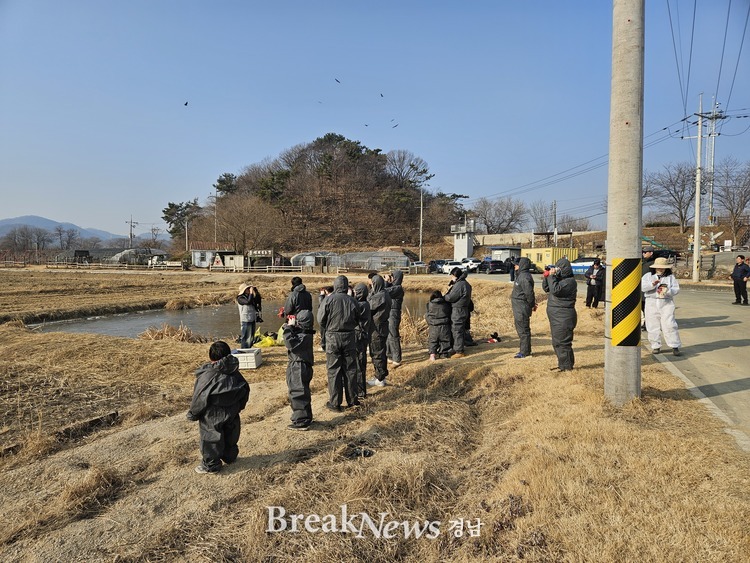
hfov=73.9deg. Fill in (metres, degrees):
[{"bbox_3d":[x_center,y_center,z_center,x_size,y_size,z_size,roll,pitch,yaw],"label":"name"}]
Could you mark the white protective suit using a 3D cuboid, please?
[{"bbox_3d":[4.733,0.480,8.250,0.640,1.320,0.420,1,3,25],"label":"white protective suit"}]

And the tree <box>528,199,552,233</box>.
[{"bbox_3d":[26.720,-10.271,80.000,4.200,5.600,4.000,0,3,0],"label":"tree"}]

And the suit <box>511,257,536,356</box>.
[{"bbox_3d":[2.502,0.418,8.400,0.440,1.660,0.520,0,3,3],"label":"suit"}]

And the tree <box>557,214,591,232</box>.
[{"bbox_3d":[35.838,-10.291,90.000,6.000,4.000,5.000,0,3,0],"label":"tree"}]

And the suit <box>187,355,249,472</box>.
[{"bbox_3d":[-1.402,1.160,4.450,0.520,1.040,0.400,-3,4,-42],"label":"suit"}]

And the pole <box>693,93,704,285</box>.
[{"bbox_3d":[20.461,-5.877,31.500,0.450,11.800,0.450,0,3,0],"label":"pole"}]

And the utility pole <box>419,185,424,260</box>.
[{"bbox_3d":[6.530,-7.442,70.000,0.350,11.200,0.350,0,3,0],"label":"utility pole"}]

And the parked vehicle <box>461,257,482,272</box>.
[{"bbox_3d":[11.300,-1.950,61.000,1.830,1.650,4.400,-1,3,-18],"label":"parked vehicle"}]

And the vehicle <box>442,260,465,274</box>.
[{"bbox_3d":[8.907,-1.514,55.500,1.830,1.460,4.600,-1,3,-7],"label":"vehicle"}]

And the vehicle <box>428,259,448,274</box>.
[{"bbox_3d":[7.795,-1.745,58.000,1.870,1.650,4.600,-1,3,-17],"label":"vehicle"}]

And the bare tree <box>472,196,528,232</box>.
[{"bbox_3d":[21.890,-11.474,88.000,9.800,7.300,9.000,0,3,0],"label":"bare tree"}]

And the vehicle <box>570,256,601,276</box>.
[{"bbox_3d":[21.854,-1.617,52.000,4.600,1.650,1.850,1,3,17],"label":"vehicle"}]

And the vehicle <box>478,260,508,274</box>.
[{"bbox_3d":[12.850,-1.630,55.800,1.860,1.520,4.600,0,3,-10],"label":"vehicle"}]

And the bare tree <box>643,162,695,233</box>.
[{"bbox_3d":[32.443,-8.991,54.000,5.800,7.300,5.500,0,3,0],"label":"bare tree"}]

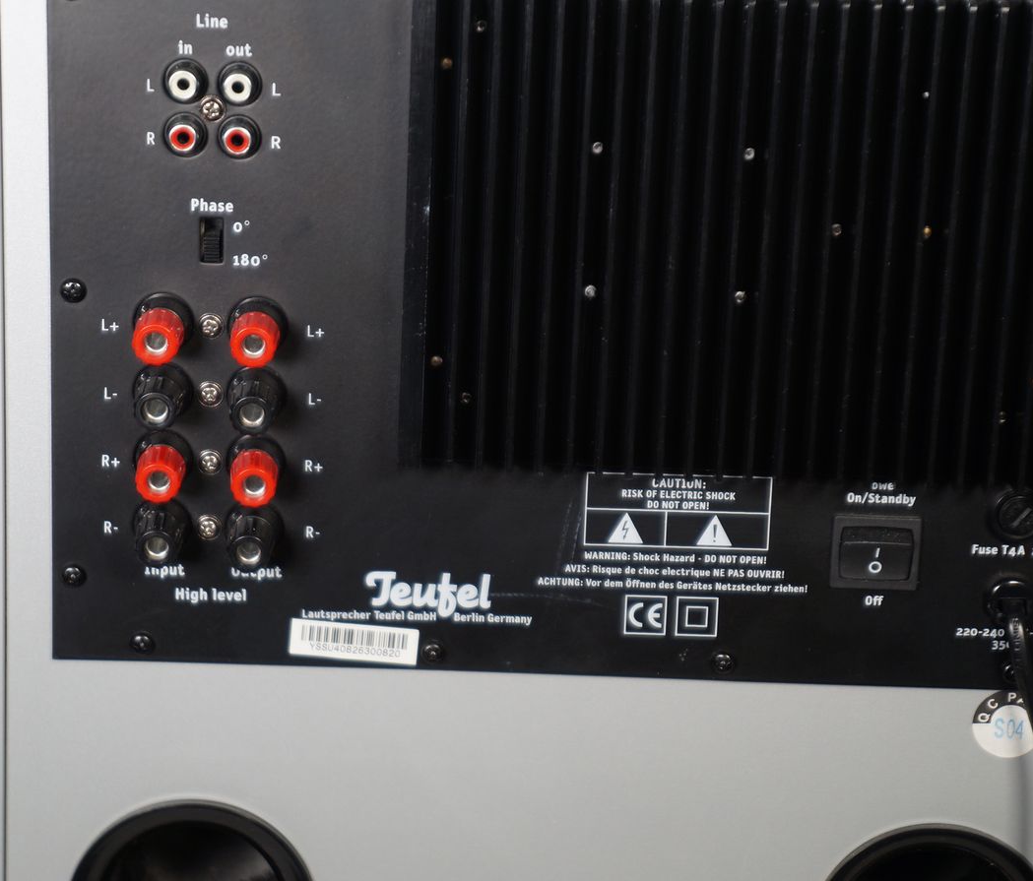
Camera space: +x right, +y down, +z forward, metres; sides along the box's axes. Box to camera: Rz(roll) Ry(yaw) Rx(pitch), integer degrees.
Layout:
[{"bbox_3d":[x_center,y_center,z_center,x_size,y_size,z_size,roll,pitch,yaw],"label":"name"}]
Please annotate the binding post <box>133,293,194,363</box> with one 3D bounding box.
[{"bbox_3d":[-0.098,-0.030,0.833,0.017,0.017,0.019,2,16,-1],"label":"binding post"}]

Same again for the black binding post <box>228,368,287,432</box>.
[{"bbox_3d":[-0.073,-0.010,0.839,0.017,0.017,0.019,2,16,-1],"label":"black binding post"}]

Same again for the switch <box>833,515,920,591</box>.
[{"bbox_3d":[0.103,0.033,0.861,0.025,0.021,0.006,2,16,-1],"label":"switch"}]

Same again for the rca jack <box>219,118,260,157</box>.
[{"bbox_3d":[-0.076,-0.082,0.825,0.012,0.012,0.007,2,16,-1],"label":"rca jack"}]

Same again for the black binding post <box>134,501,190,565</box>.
[{"bbox_3d":[-0.100,0.028,0.850,0.017,0.017,0.019,2,16,-1],"label":"black binding post"}]

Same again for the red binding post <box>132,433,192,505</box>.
[{"bbox_3d":[-0.098,0.009,0.836,0.017,0.017,0.021,2,16,-1],"label":"red binding post"}]

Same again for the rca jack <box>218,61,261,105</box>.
[{"bbox_3d":[-0.075,-0.096,0.820,0.012,0.012,0.007,2,16,-1],"label":"rca jack"}]

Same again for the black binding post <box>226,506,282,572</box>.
[{"bbox_3d":[-0.074,0.029,0.850,0.017,0.017,0.019,2,16,-1],"label":"black binding post"}]

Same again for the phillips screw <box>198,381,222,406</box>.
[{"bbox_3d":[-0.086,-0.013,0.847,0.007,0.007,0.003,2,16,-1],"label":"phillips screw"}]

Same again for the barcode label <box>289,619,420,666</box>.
[{"bbox_3d":[-0.046,0.058,0.862,0.036,0.011,0.001,5,16,-2],"label":"barcode label"}]

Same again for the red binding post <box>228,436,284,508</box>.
[{"bbox_3d":[-0.072,0.010,0.836,0.017,0.017,0.021,2,16,-1],"label":"red binding post"}]

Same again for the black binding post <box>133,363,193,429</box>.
[{"bbox_3d":[-0.098,-0.011,0.832,0.017,0.017,0.017,2,16,-1],"label":"black binding post"}]

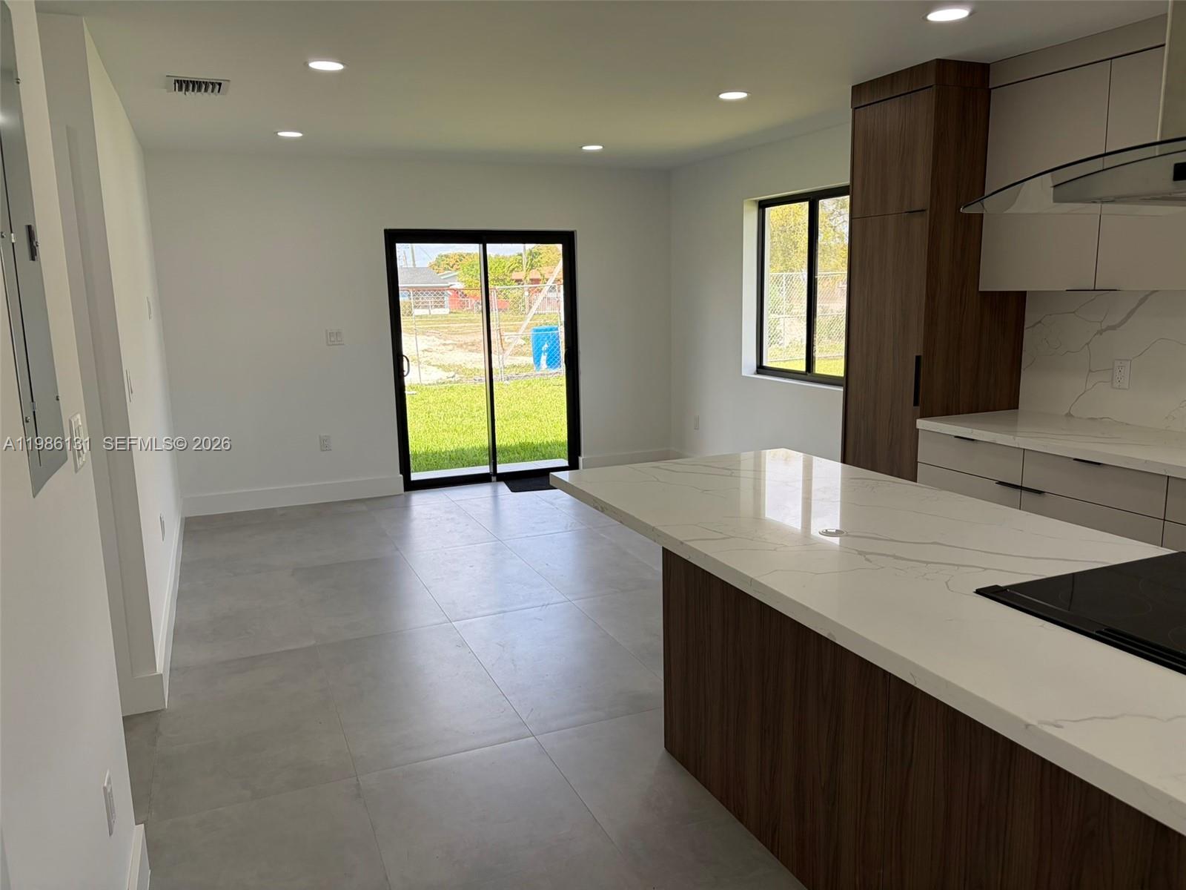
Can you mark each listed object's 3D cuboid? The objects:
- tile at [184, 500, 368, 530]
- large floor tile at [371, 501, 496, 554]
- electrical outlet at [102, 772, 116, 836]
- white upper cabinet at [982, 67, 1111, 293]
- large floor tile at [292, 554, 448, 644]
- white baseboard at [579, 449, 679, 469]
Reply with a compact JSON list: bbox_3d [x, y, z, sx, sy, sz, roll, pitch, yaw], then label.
[{"bbox_3d":[-2.250,0.503,6.380,1.229,0.012,0.393,-5,11,-22],"label":"tile"},{"bbox_3d":[-1.087,0.535,5.934,0.604,0.010,1.187,-6,11,-22],"label":"large floor tile"},{"bbox_3d":[-1.092,0.804,2.014,0.009,0.118,0.073,-5,11,-22],"label":"electrical outlet"},{"bbox_3d":[2.018,-1.096,3.775,0.340,0.868,0.580,-6,11,-22],"label":"white upper cabinet"},{"bbox_3d":[-1.181,0.775,4.626,0.604,0.010,1.187,-6,11,-22],"label":"large floor tile"},{"bbox_3d":[0.285,0.145,7.629,0.855,0.150,0.016,-5,11,-22],"label":"white baseboard"}]

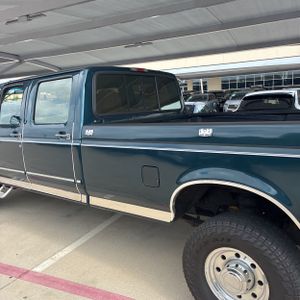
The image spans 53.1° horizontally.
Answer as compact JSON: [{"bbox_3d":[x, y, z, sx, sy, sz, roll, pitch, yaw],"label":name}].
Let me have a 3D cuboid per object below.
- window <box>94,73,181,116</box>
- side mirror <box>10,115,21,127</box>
[{"bbox_3d":[-0.059,-0.652,3.486,0.070,0.420,1.530,-2,7,38],"label":"window"},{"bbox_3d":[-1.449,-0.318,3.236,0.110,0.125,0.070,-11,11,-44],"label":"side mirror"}]

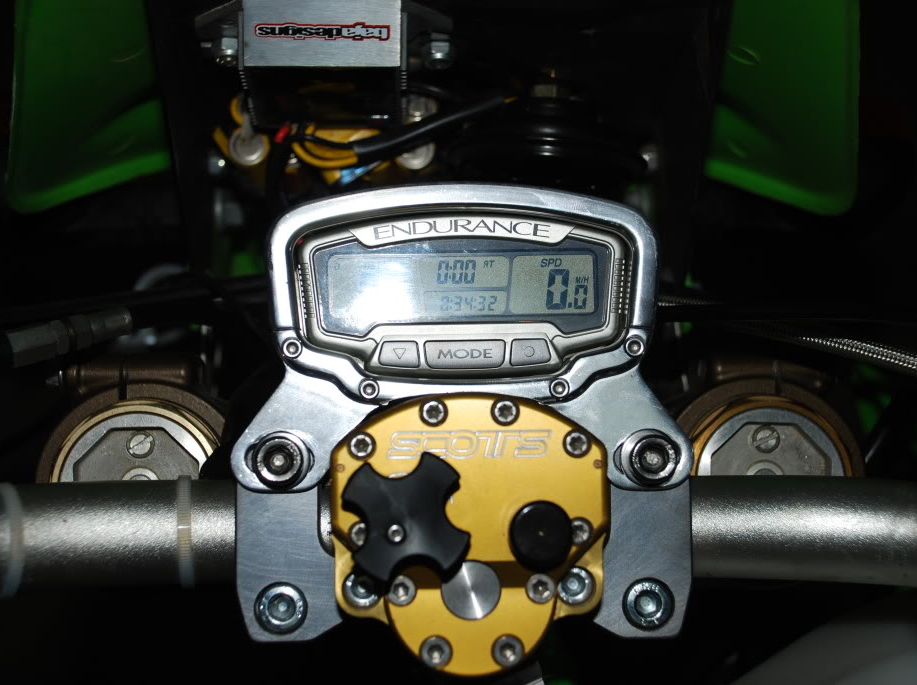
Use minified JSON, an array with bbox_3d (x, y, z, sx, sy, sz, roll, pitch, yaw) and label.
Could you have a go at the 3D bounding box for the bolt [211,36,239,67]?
[{"bbox_3d":[-0.089,-0.112,0.655,0.012,0.012,0.012,-1,60,0],"label":"bolt"}]

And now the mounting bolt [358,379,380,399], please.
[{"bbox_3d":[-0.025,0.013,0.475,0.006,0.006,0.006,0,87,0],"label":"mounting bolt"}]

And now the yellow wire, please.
[{"bbox_3d":[-0.050,-0.070,0.640,0.027,0.012,0.012,-1,60,0],"label":"yellow wire"}]

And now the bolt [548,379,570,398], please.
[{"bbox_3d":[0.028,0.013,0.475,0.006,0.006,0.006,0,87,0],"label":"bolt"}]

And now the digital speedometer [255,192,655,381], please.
[{"bbox_3d":[0.000,-0.016,0.477,0.109,0.025,0.054,0,87,0],"label":"digital speedometer"}]

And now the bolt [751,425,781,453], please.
[{"bbox_3d":[0.102,0.032,0.566,0.009,0.006,0.009,0,87,0],"label":"bolt"}]

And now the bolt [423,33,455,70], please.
[{"bbox_3d":[-0.007,-0.112,0.655,0.012,0.012,0.012,-1,60,0],"label":"bolt"}]

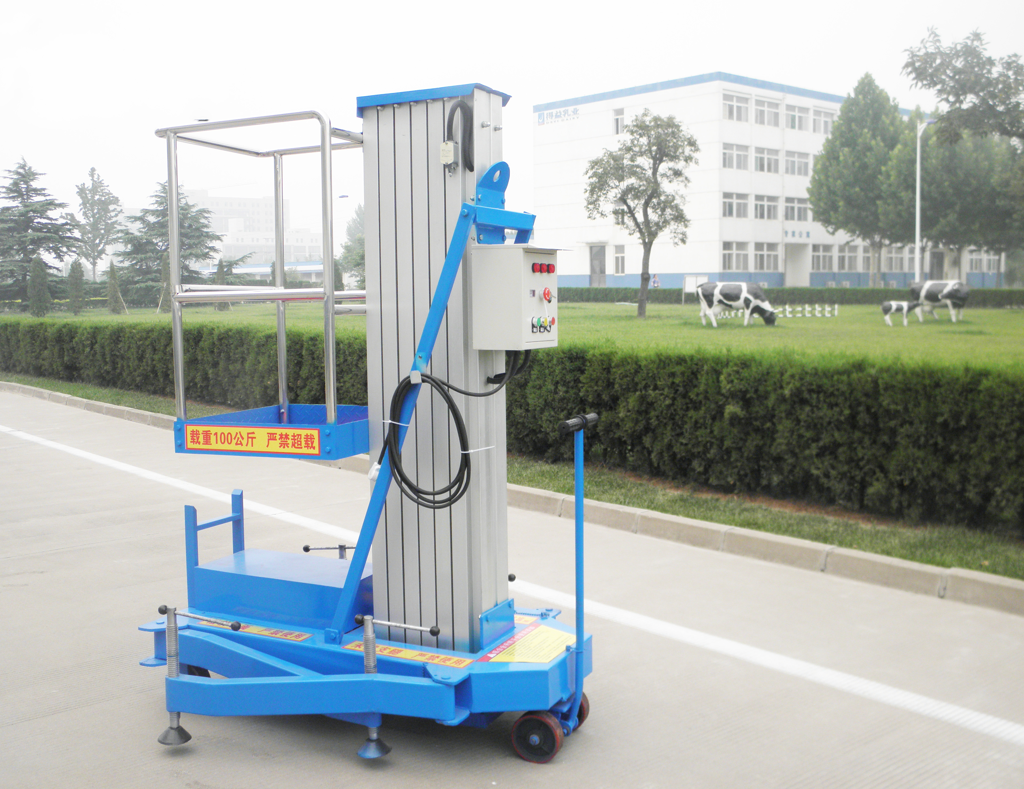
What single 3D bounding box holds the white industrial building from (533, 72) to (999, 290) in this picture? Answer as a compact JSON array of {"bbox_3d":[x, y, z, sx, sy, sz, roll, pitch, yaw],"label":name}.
[{"bbox_3d":[23.347,-16.023,87.493,41.800,14.614,17.500,-6,9,-41],"label":"white industrial building"}]

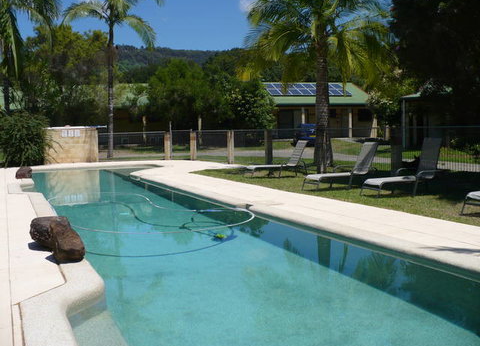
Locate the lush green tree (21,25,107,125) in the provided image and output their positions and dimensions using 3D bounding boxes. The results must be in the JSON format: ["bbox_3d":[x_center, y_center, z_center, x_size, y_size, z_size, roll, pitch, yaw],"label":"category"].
[{"bbox_3d":[-11.008,-5.463,31.697,5.300,7.500,5.000,0,4,0],"label":"lush green tree"}]

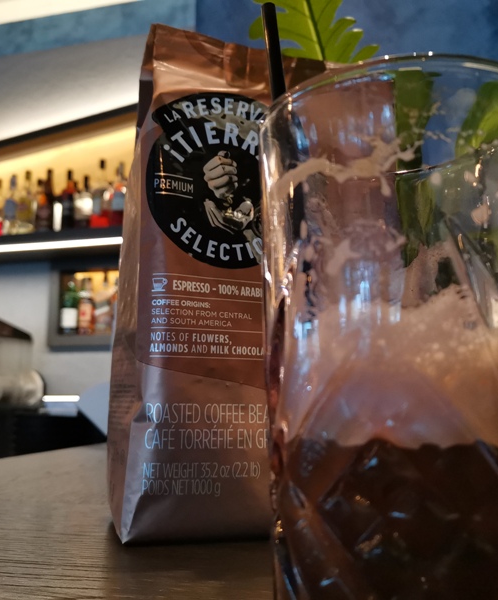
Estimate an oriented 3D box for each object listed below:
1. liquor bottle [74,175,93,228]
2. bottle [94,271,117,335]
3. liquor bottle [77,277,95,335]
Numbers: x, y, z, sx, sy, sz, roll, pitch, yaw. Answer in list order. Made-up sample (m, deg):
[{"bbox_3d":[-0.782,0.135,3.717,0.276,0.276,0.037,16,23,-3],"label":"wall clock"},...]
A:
[{"bbox_3d":[-0.810,-0.478,2.940,0.090,0.275,0.090,-2,-6,12],"label":"liquor bottle"},{"bbox_3d":[-0.712,0.012,2.980,0.085,0.300,0.082,-2,-10,14],"label":"bottle"},{"bbox_3d":[-0.874,0.029,3.230,0.086,0.308,0.080,-2,-6,12],"label":"liquor bottle"}]

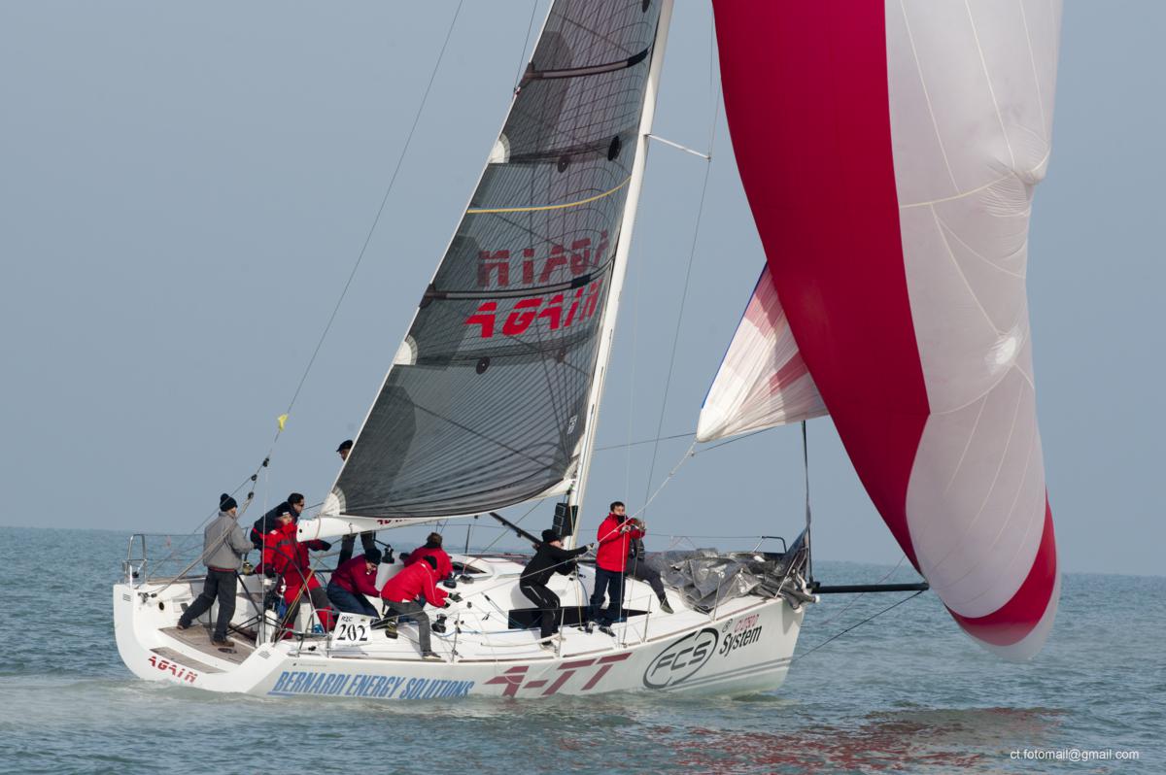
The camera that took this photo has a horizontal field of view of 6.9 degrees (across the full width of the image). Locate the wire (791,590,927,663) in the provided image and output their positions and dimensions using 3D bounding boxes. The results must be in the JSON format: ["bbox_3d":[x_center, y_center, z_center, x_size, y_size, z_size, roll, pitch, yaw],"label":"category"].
[{"bbox_3d":[3.629,3.158,127.900,0.040,0.040,2.708,2,21,45],"label":"wire"}]

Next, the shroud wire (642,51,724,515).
[{"bbox_3d":[1.257,-1.305,122.050,0.080,5.943,0.080,15,9,42],"label":"shroud wire"}]

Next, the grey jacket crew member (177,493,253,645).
[{"bbox_3d":[-4.530,2.250,119.900,0.850,1.860,0.600,3,-1,-28],"label":"grey jacket crew member"}]

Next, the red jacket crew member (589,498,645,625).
[{"bbox_3d":[0.402,2.282,123.600,0.550,1.690,0.620,2,-1,44],"label":"red jacket crew member"}]

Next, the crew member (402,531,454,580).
[{"bbox_3d":[-1.952,2.430,122.300,0.620,1.200,0.750,2,-1,30],"label":"crew member"}]

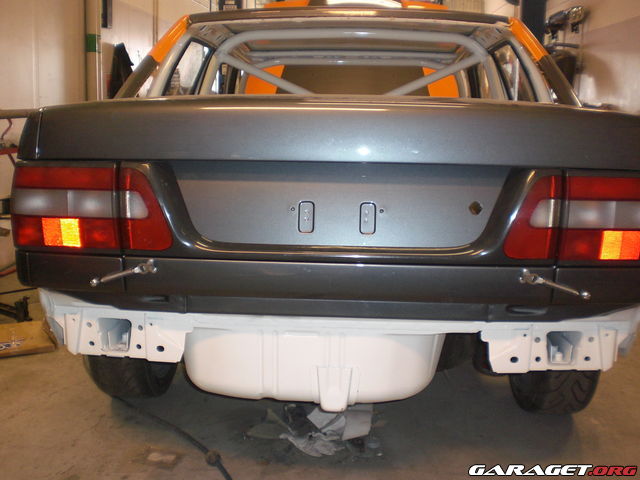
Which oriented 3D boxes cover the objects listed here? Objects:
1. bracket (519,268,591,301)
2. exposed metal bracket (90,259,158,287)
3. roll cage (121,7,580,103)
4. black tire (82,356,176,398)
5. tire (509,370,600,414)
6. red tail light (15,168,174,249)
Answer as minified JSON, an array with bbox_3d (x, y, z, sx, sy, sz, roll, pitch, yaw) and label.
[{"bbox_3d":[0.548,0.104,1.556,0.156,0.068,0.050,2,9,2],"label":"bracket"},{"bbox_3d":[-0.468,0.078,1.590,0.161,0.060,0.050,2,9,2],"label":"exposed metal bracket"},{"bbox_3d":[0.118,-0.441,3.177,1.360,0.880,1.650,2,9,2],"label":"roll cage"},{"bbox_3d":[-0.671,0.281,2.538,0.220,0.624,0.624,2,9,2],"label":"black tire"},{"bbox_3d":[0.822,0.321,2.487,0.220,0.624,0.624,2,9,2],"label":"tire"},{"bbox_3d":[-0.567,-0.089,1.659,0.433,0.201,0.150,2,9,2],"label":"red tail light"}]

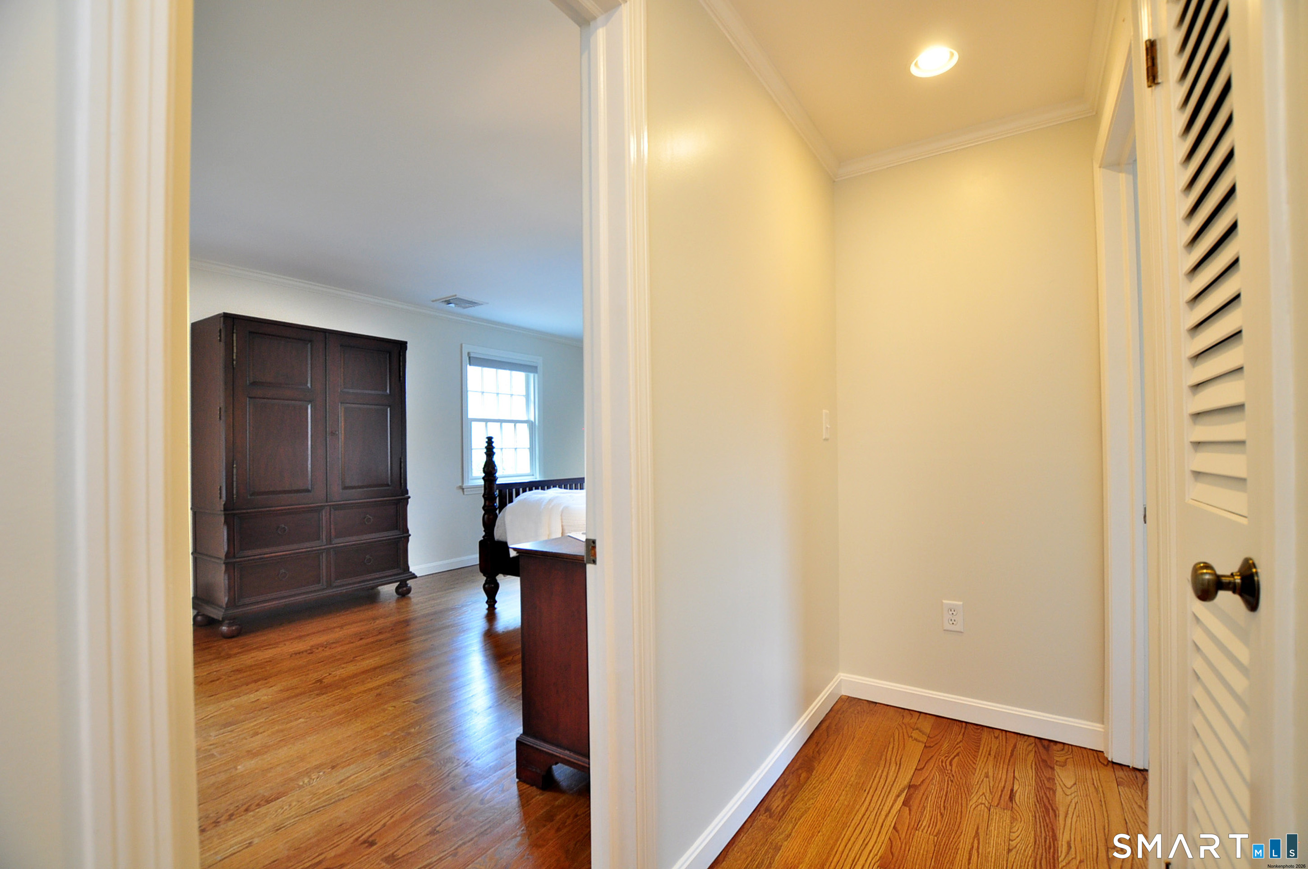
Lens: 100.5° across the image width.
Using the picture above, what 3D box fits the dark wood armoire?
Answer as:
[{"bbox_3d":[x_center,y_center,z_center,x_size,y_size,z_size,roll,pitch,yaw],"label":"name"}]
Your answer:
[{"bbox_3d":[-2.298,0.255,3.683,0.520,1.865,1.175,-1,-1,35],"label":"dark wood armoire"}]

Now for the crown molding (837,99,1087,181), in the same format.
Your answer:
[{"bbox_3d":[1.175,-1.156,2.152,0.900,0.060,0.037,-1,-1,31],"label":"crown molding"}]

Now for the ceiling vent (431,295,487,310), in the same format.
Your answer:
[{"bbox_3d":[-1.607,-1.093,4.533,0.340,0.020,0.325,-1,-1,35],"label":"ceiling vent"}]

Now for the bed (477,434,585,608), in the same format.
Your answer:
[{"bbox_3d":[0.210,0.566,3.741,2.200,1.200,1.670,-1,-1,35],"label":"bed"}]

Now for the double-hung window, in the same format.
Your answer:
[{"bbox_3d":[-1.483,-0.181,5.381,0.100,1.270,0.965,-1,-1,35],"label":"double-hung window"}]

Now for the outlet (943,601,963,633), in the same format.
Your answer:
[{"bbox_3d":[1.176,0.717,2.140,0.071,0.115,0.008,-1,-1,31],"label":"outlet"}]

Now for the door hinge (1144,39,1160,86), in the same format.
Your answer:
[{"bbox_3d":[0.940,-0.703,1.030,0.016,0.090,0.030,-1,-1,35],"label":"door hinge"}]

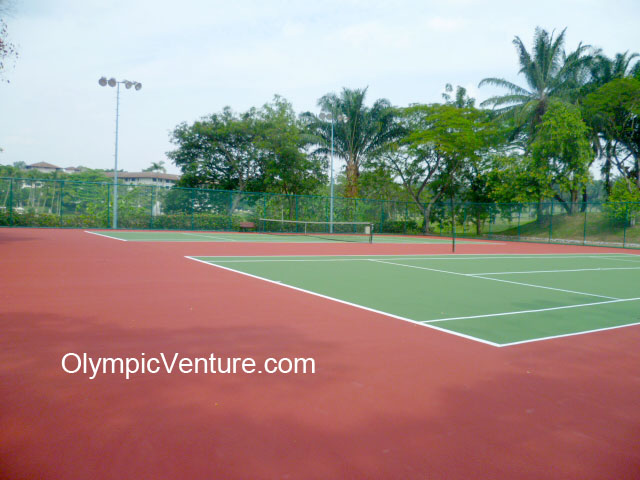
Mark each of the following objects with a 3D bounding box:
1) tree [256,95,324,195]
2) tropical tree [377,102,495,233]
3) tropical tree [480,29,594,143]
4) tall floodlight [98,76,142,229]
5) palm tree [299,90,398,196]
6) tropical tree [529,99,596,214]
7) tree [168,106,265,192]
[{"bbox_3d":[-2.590,-7.170,47.000,6.360,12.070,6.040,2,3,-2],"label":"tree"},{"bbox_3d":[11.380,-7.090,51.000,11.620,12.910,9.880,2,3,6],"label":"tropical tree"},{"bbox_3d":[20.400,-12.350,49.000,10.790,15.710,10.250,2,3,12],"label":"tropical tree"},{"bbox_3d":[-12.910,-5.650,33.500,2.700,9.870,0.700,0,3,-33],"label":"tall floodlight"},{"bbox_3d":[2.950,-7.970,50.000,9.270,13.710,8.810,2,3,2],"label":"palm tree"},{"bbox_3d":[21.550,-7.330,46.000,5.690,10.130,5.400,3,3,13],"label":"tropical tree"},{"bbox_3d":[-9.200,-6.530,46.000,8.530,10.660,7.680,2,3,-6],"label":"tree"}]

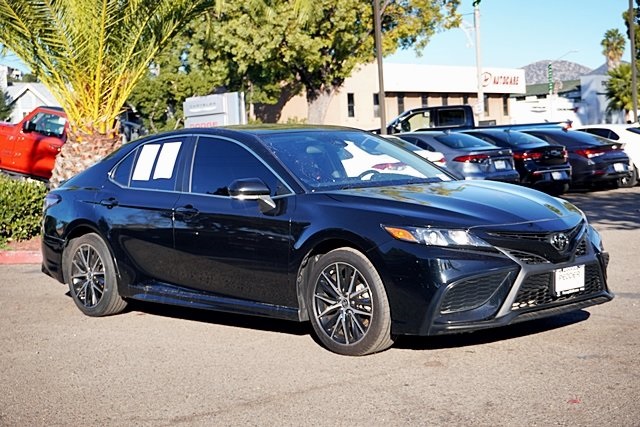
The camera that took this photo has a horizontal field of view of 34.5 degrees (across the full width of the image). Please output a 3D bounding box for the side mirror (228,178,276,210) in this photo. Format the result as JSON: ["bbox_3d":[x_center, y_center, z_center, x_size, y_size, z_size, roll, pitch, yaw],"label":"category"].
[{"bbox_3d":[-0.429,-0.121,6.639,0.235,0.200,0.210,-6,5,-44],"label":"side mirror"}]

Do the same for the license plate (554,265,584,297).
[{"bbox_3d":[1.488,0.396,6.117,0.310,0.160,0.020,-6,5,-44],"label":"license plate"}]

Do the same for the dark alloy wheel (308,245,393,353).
[{"bbox_3d":[0.211,0.529,6.288,0.230,0.670,0.670,-6,5,-43],"label":"dark alloy wheel"}]

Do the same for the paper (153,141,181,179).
[{"bbox_3d":[-1.134,-0.393,7.689,0.222,0.285,0.008,1,-20,45],"label":"paper"}]

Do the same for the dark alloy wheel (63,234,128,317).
[{"bbox_3d":[-1.770,0.482,8.301,0.230,0.670,0.670,-6,5,-44],"label":"dark alloy wheel"}]

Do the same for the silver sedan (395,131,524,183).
[{"bbox_3d":[1.730,-0.868,20.591,4.630,1.435,1.780,1,5,43],"label":"silver sedan"}]

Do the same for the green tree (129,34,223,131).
[{"bbox_3d":[-5.171,-3.657,35.823,4.300,5.700,4.300,-3,4,-8],"label":"green tree"}]

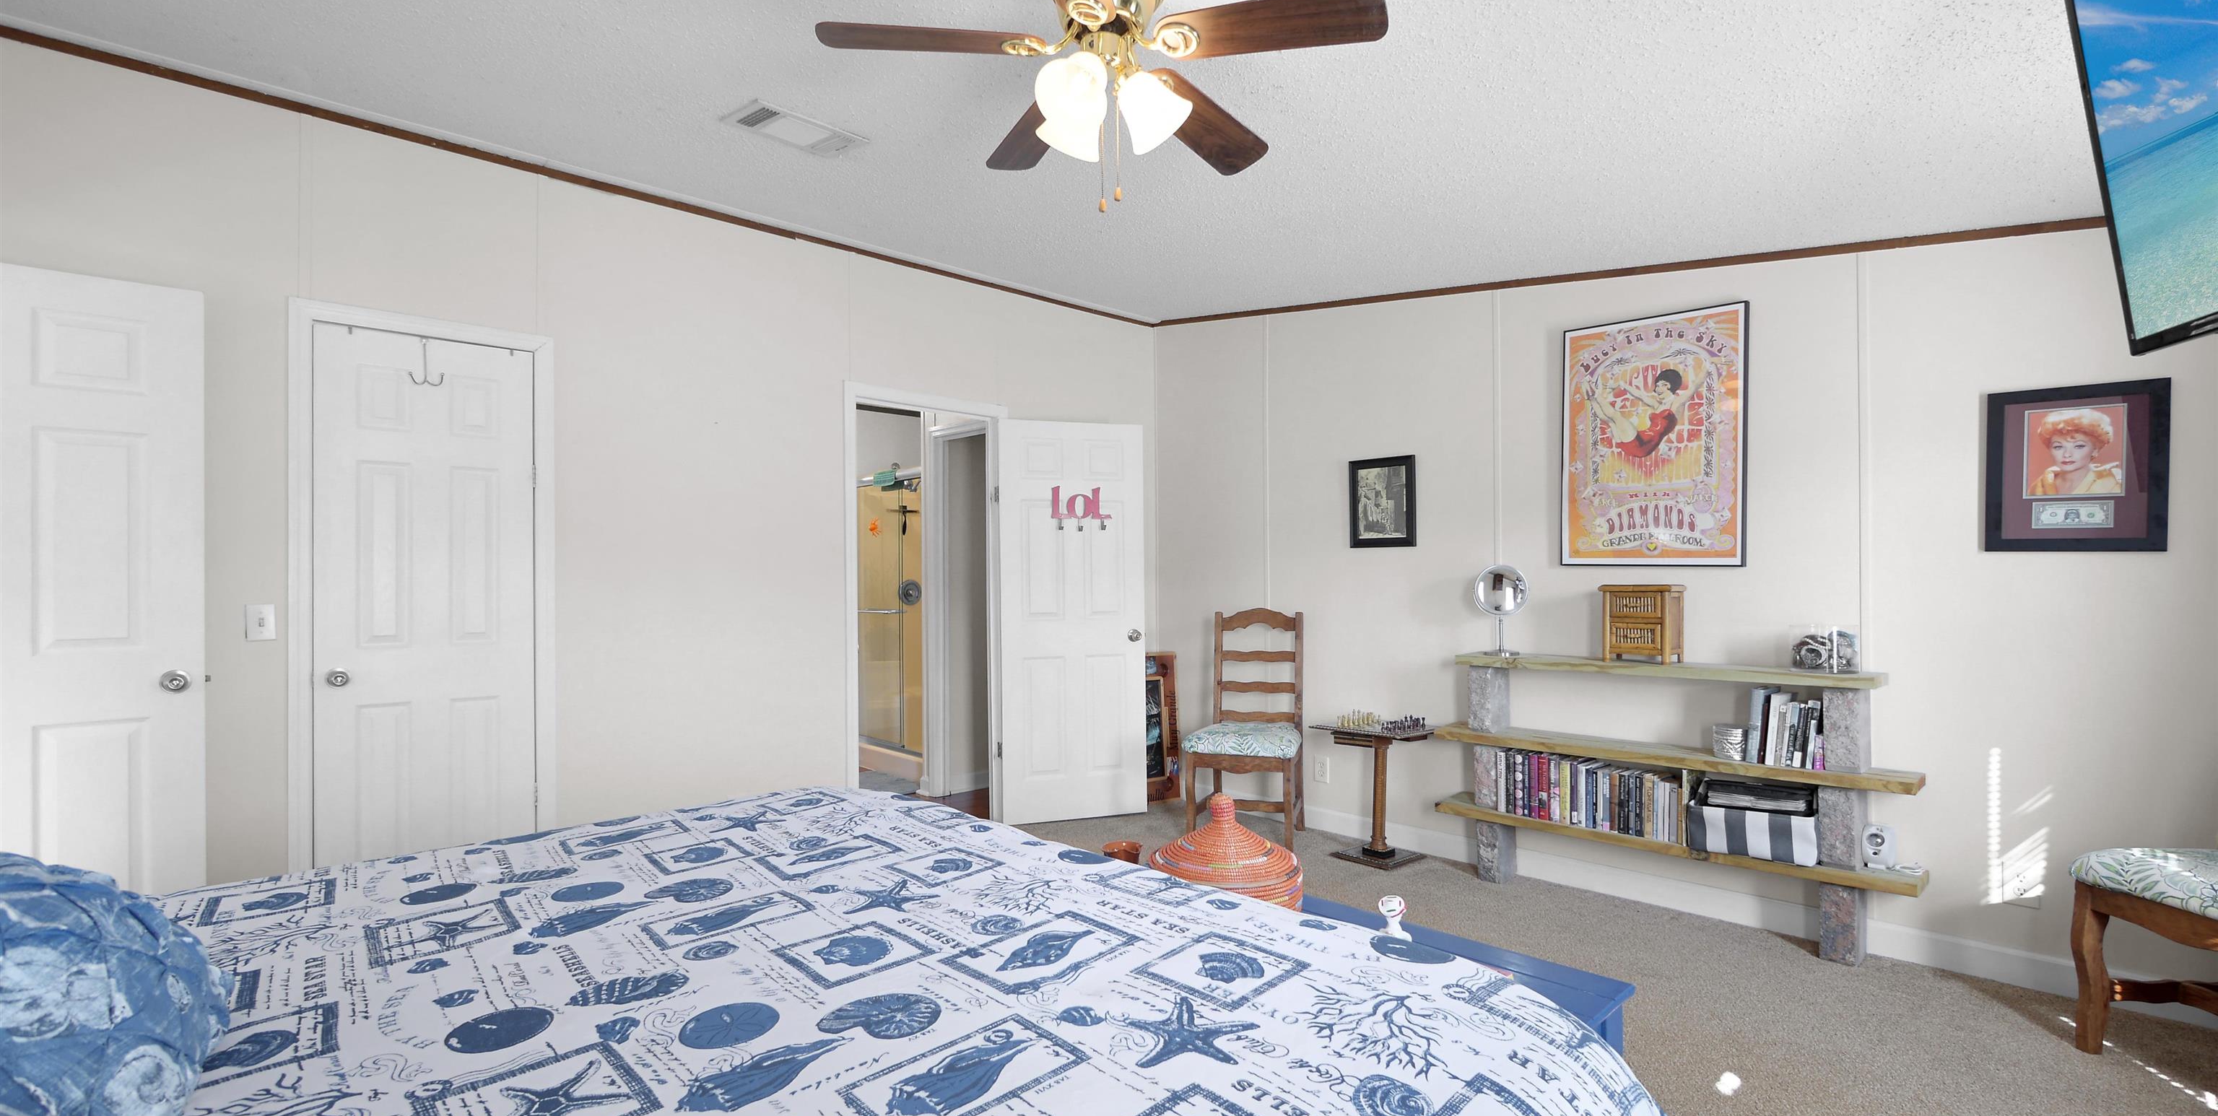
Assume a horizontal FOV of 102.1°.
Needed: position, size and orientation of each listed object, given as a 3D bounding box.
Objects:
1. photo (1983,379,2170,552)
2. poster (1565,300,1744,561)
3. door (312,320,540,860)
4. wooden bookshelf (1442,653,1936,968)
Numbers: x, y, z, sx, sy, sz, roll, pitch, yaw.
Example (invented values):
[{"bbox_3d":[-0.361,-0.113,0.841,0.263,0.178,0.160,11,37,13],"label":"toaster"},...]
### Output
[{"bbox_3d":[2.901,-0.265,2.698,0.374,0.494,0.030,-1,-1,43],"label":"photo"},{"bbox_3d":[2.054,-0.440,3.409,0.620,0.935,0.025,-1,-1,44],"label":"poster"},{"bbox_3d":[-2.066,0.349,2.739,0.040,2.042,0.543,-1,-1,43],"label":"door"},{"bbox_3d":[2.034,0.875,3.387,1.561,0.943,0.190,-1,-1,43],"label":"wooden bookshelf"}]

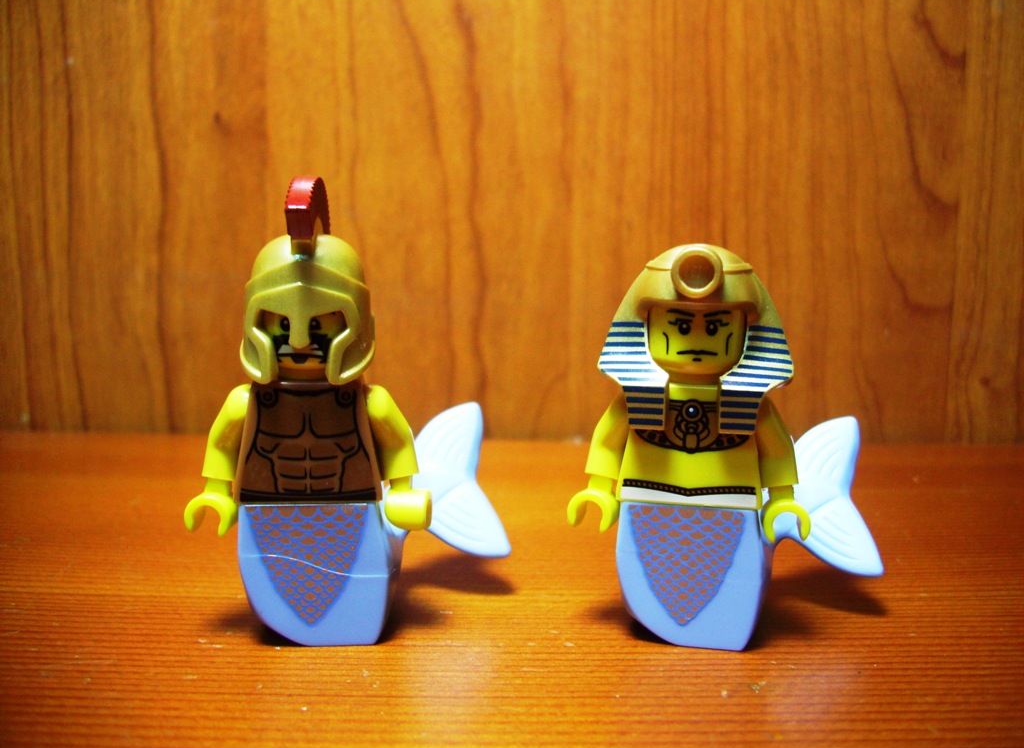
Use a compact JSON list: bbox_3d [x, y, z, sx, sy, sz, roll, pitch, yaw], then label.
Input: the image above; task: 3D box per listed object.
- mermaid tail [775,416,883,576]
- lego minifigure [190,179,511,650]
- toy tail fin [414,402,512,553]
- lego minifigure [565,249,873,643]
[{"bbox_3d":[0.037,0.014,0.111,0.014,0.019,0.006,3,10,9],"label":"mermaid tail"},{"bbox_3d":[-0.018,0.004,0.107,0.037,0.051,0.018,0,10,-7],"label":"lego minifigure"},{"bbox_3d":[-0.007,0.013,0.114,0.014,0.019,0.006,0,10,-7],"label":"toy tail fin"},{"bbox_3d":[0.025,0.008,0.108,0.037,0.045,0.018,3,10,9],"label":"lego minifigure"}]

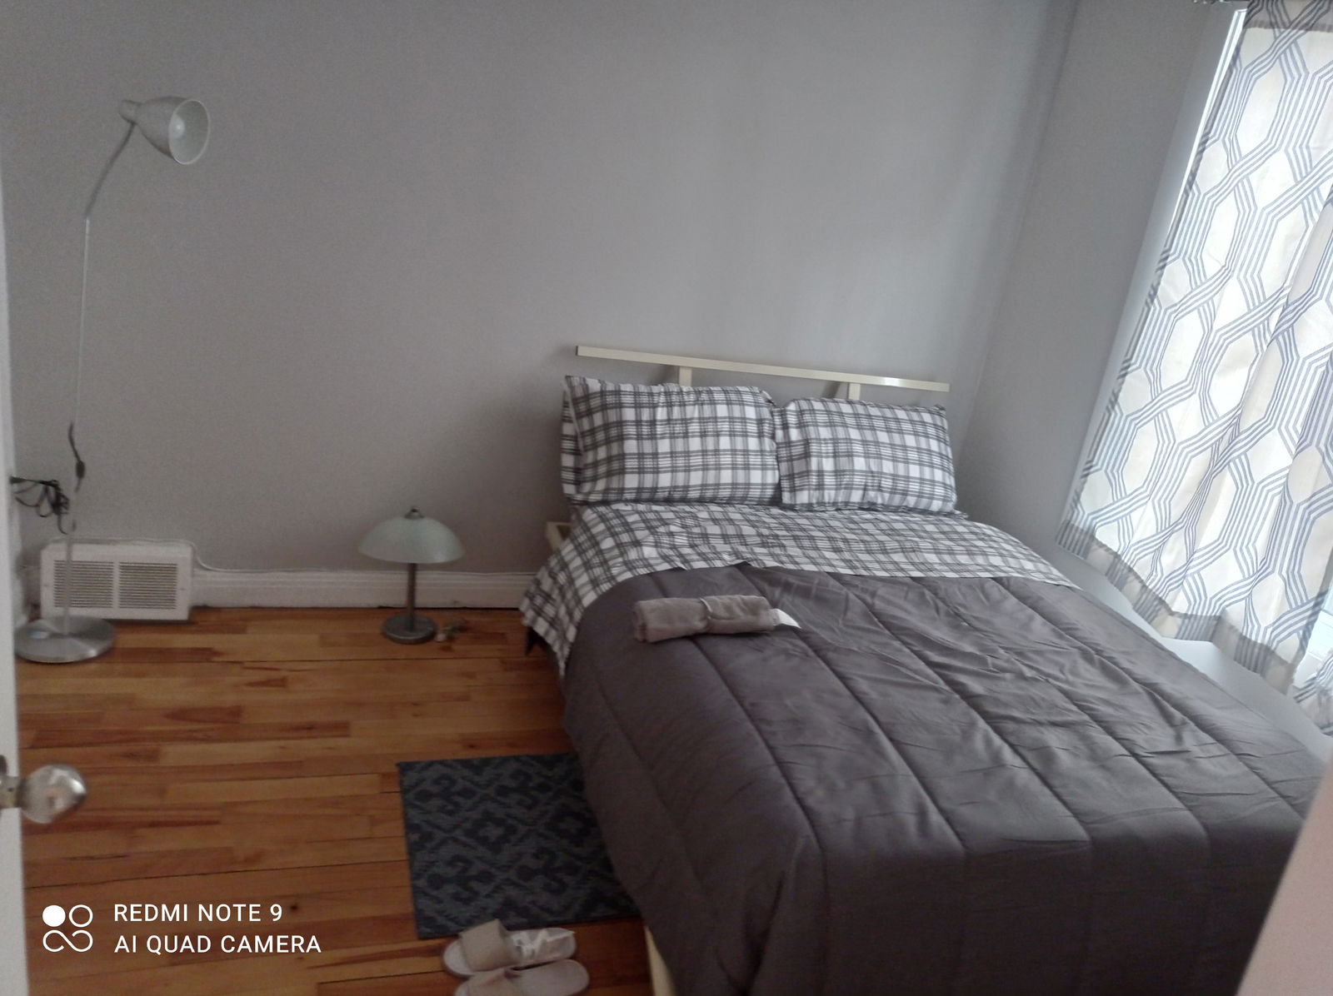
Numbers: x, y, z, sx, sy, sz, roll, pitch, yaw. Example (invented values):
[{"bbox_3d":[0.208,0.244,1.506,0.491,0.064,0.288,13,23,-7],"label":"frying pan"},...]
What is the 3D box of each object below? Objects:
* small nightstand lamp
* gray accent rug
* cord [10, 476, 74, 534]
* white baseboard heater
[{"bbox_3d":[-0.783,0.223,3.306,0.315,0.416,0.315,3,19,-20],"label":"small nightstand lamp"},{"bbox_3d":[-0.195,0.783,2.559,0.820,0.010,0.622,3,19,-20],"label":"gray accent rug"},{"bbox_3d":[-1.686,0.023,2.905,0.145,0.155,0.085,3,19,-20],"label":"cord"},{"bbox_3d":[-1.610,0.240,3.166,0.390,0.212,0.095,3,19,-20],"label":"white baseboard heater"}]

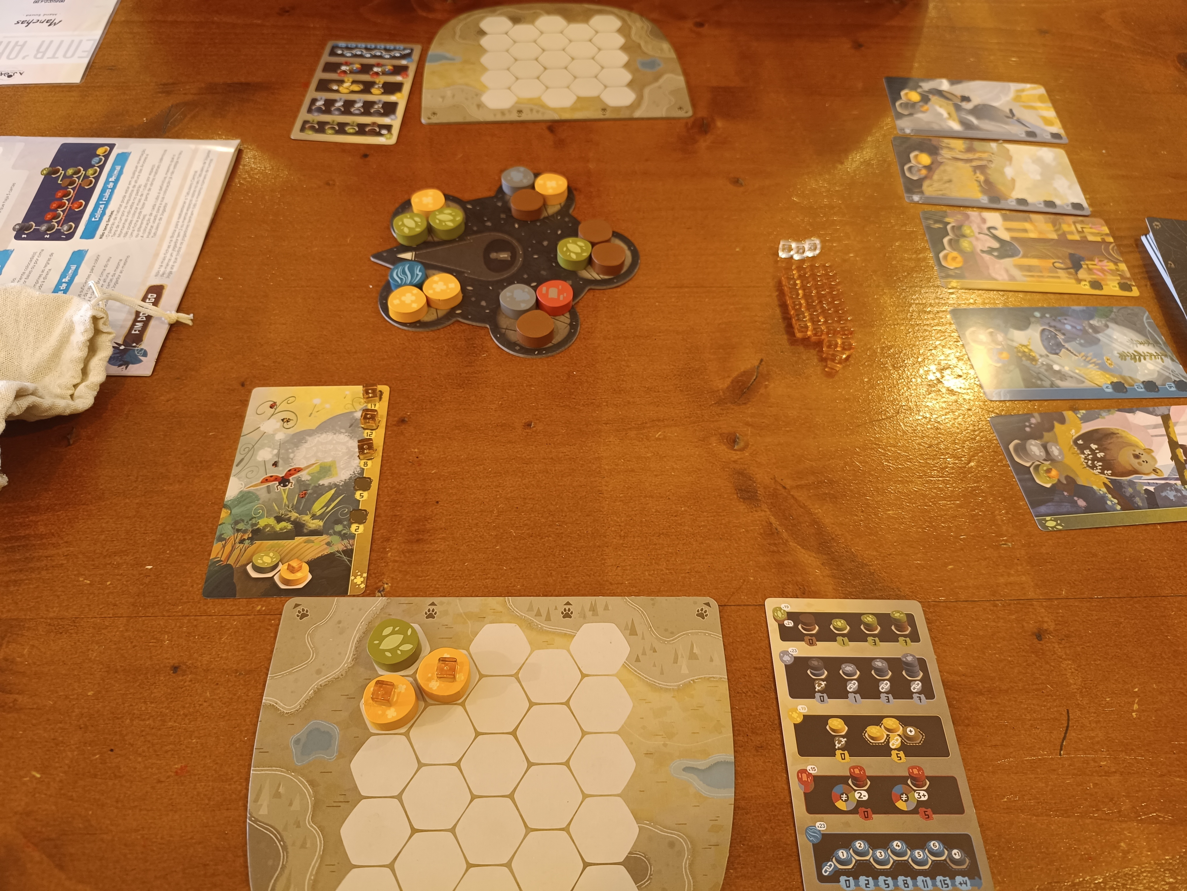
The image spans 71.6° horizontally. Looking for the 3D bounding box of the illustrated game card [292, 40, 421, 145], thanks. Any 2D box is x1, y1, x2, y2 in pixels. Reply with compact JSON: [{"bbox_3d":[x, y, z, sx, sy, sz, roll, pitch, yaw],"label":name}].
[{"bbox_3d":[-0.165,-0.251,0.585,0.070,0.001,0.120,2,55,-1],"label":"illustrated game card"}]

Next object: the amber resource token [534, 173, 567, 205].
[{"bbox_3d":[-0.026,-0.162,0.521,0.020,0.008,0.020,1,55,-1],"label":"amber resource token"}]

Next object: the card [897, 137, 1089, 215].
[{"bbox_3d":[0.266,-0.182,0.555,0.120,0.001,0.070,4,55,1],"label":"card"}]

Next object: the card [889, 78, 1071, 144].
[{"bbox_3d":[0.276,-0.244,0.598,0.120,0.001,0.070,3,55,0],"label":"card"}]

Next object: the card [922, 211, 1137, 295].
[{"bbox_3d":[0.269,-0.120,0.511,0.120,0.001,0.070,2,55,-1],"label":"card"}]

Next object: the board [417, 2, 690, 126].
[{"bbox_3d":[-0.030,-0.289,0.616,0.190,0.002,0.158,-3,55,-4],"label":"board"}]

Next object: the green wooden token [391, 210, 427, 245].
[{"bbox_3d":[-0.110,-0.130,0.496,0.021,0.008,0.021,1,55,-2],"label":"green wooden token"}]

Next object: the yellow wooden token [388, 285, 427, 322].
[{"bbox_3d":[-0.104,-0.079,0.461,0.021,0.008,0.021,1,55,-2],"label":"yellow wooden token"}]

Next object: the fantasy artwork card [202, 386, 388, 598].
[{"bbox_3d":[-0.140,0.018,0.398,0.070,0.001,0.119,-1,55,-3],"label":"fantasy artwork card"}]

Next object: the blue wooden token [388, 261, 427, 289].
[{"bbox_3d":[-0.106,-0.095,0.472,0.020,0.008,0.020,1,55,-1],"label":"blue wooden token"}]

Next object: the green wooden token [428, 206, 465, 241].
[{"bbox_3d":[-0.089,-0.134,0.499,0.020,0.008,0.020,1,55,-1],"label":"green wooden token"}]

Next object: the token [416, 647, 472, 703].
[{"bbox_3d":[-0.062,0.095,0.340,0.020,0.009,0.020,1,55,-1],"label":"token"}]

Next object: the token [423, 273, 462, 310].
[{"bbox_3d":[-0.085,-0.087,0.467,0.021,0.008,0.021,1,55,-2],"label":"token"}]

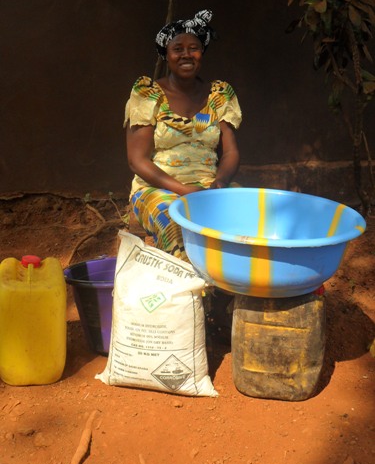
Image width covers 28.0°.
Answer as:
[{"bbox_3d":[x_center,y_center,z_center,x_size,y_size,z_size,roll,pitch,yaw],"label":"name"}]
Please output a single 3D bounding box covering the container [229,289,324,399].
[{"bbox_3d":[0.312,0.339,2.534,0.285,0.375,0.230,4,15,14],"label":"container"}]

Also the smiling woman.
[{"bbox_3d":[-0.002,-0.194,2.868,0.500,1.230,0.700,-3,15,-10],"label":"smiling woman"}]

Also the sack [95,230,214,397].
[{"bbox_3d":[-0.105,0.253,2.573,0.420,0.520,0.170,4,10,14],"label":"sack"}]

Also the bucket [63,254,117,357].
[{"bbox_3d":[-0.272,0.294,2.864,0.380,0.290,0.380,0,15,0],"label":"bucket"}]

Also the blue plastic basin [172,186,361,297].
[{"bbox_3d":[0.257,0.051,2.447,0.640,0.225,0.640,4,17,-1],"label":"blue plastic basin"}]

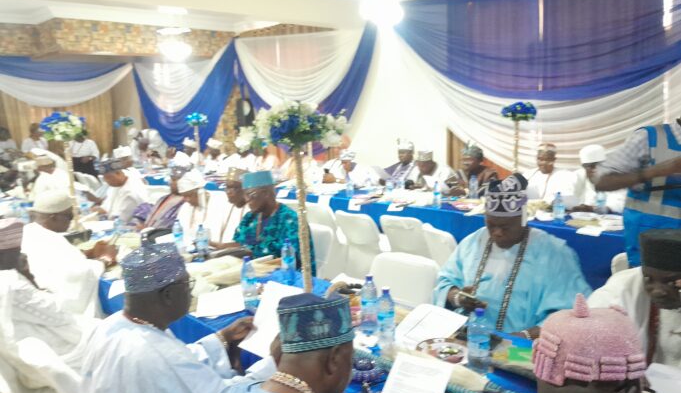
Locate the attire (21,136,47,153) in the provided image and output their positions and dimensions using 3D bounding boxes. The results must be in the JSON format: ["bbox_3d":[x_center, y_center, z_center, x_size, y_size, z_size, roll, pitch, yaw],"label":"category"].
[{"bbox_3d":[-5.161,-0.824,8.600,0.480,0.600,0.320,-8,12,-33],"label":"attire"}]

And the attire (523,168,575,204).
[{"bbox_3d":[2.037,0.011,5.020,0.600,0.620,0.420,6,12,39],"label":"attire"}]

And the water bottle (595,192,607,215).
[{"bbox_3d":[2.048,0.047,4.008,0.066,0.230,0.066,7,13,41],"label":"water bottle"}]

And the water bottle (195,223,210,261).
[{"bbox_3d":[-0.877,0.283,3.217,0.073,0.245,0.073,6,12,39],"label":"water bottle"}]

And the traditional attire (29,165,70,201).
[{"bbox_3d":[-3.695,-0.045,6.508,0.480,0.600,0.550,-9,10,-36],"label":"traditional attire"}]

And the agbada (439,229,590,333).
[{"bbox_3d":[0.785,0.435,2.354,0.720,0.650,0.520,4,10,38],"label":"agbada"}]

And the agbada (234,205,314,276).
[{"bbox_3d":[-0.424,0.333,3.461,0.460,0.610,0.570,-10,11,-40],"label":"agbada"}]

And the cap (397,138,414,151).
[{"bbox_3d":[0.705,-0.564,5.550,0.190,0.150,0.200,7,13,41],"label":"cap"}]

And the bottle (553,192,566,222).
[{"bbox_3d":[1.656,0.083,3.856,0.066,0.232,0.066,7,13,41],"label":"bottle"}]

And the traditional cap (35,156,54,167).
[{"bbox_3d":[-3.148,-0.373,5.450,0.190,0.120,0.210,6,22,39],"label":"traditional cap"}]

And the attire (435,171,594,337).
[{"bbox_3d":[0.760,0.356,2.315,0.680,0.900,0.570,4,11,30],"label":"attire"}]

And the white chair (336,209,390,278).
[{"bbox_3d":[0.292,0.547,4.289,0.450,0.890,0.520,5,11,45],"label":"white chair"}]

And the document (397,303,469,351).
[{"bbox_3d":[0.360,0.510,2.048,0.220,0.025,0.300,4,10,39],"label":"document"}]

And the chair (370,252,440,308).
[{"bbox_3d":[0.250,0.785,2.659,0.450,0.880,0.550,6,12,39],"label":"chair"}]

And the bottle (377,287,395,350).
[{"bbox_3d":[0.173,0.456,1.914,0.067,0.232,0.067,-1,10,0],"label":"bottle"}]

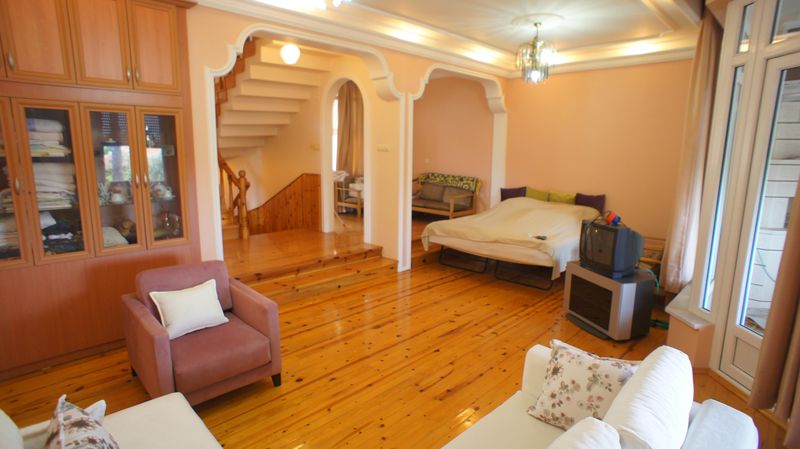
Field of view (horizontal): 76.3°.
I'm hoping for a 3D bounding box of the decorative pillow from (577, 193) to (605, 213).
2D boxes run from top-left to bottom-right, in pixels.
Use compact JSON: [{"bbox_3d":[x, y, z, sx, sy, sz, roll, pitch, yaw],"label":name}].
[{"bbox_3d":[2.672,-0.238,7.167,0.160,0.370,0.440,-8,13,-44],"label":"decorative pillow"}]

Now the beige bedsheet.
[{"bbox_3d":[1.566,0.142,7.112,1.850,0.820,1.950,9,12,40],"label":"beige bedsheet"}]

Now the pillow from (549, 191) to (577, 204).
[{"bbox_3d":[2.380,-0.272,7.523,0.160,0.360,0.440,-8,13,-44],"label":"pillow"}]

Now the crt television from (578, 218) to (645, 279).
[{"bbox_3d":[1.983,0.202,4.716,0.390,0.435,0.485,-2,10,-20],"label":"crt television"}]

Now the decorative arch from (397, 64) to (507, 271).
[{"bbox_3d":[0.787,-0.853,7.484,0.280,2.650,2.500,8,12,39],"label":"decorative arch"}]

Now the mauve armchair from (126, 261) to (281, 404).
[{"bbox_3d":[-1.336,0.696,3.411,0.760,0.770,0.860,-8,13,-43],"label":"mauve armchair"}]

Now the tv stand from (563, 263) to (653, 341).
[{"bbox_3d":[1.969,0.670,4.767,0.450,0.515,0.710,-3,10,-22],"label":"tv stand"}]

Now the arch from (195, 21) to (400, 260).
[{"bbox_3d":[-0.875,-0.589,5.514,0.280,2.680,2.660,8,12,39],"label":"arch"}]

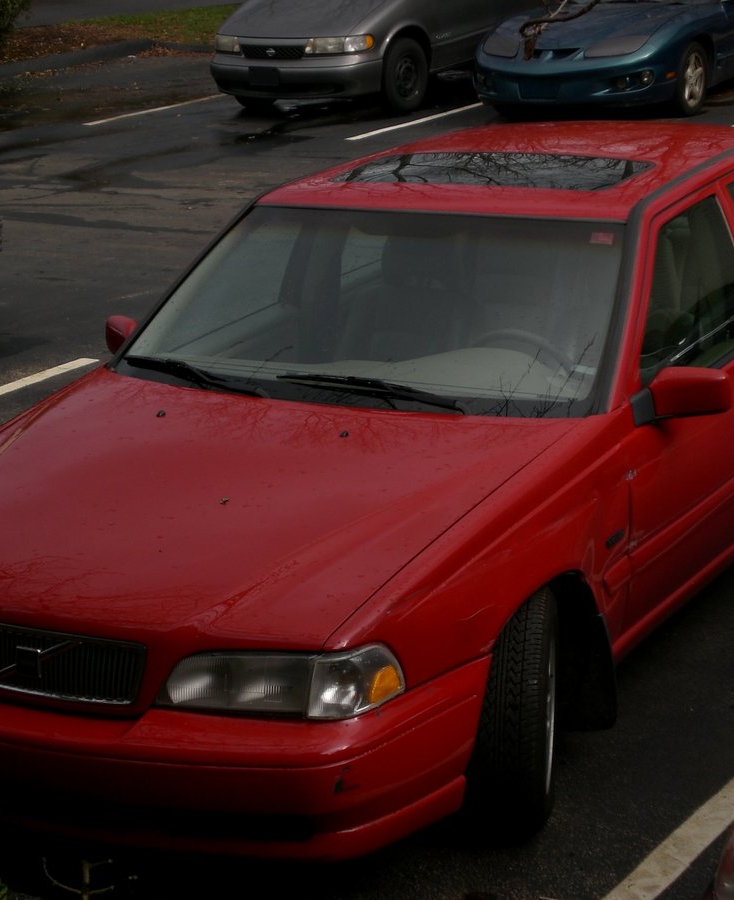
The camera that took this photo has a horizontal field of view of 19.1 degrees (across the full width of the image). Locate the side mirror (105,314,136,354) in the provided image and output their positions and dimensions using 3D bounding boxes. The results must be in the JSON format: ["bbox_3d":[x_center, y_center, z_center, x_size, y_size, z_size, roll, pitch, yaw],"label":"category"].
[{"bbox_3d":[-0.728,-0.308,6.551,0.210,0.150,0.190,6,17,28],"label":"side mirror"}]

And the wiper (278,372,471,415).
[{"bbox_3d":[0.010,-0.152,5.729,0.660,0.055,0.070,10,20,38],"label":"wiper"}]

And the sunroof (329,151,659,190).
[{"bbox_3d":[0.380,-0.847,6.620,0.870,0.035,0.460,6,20,28],"label":"sunroof"}]

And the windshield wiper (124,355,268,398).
[{"bbox_3d":[-0.485,-0.208,6.037,0.070,0.055,0.700,-14,19,-36],"label":"windshield wiper"}]

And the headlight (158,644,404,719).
[{"bbox_3d":[-0.191,0.478,4.669,0.500,0.150,0.190,3,16,17],"label":"headlight"}]

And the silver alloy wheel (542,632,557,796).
[{"bbox_3d":[0.358,0.641,5.265,0.180,0.425,0.425,0,16,9],"label":"silver alloy wheel"}]

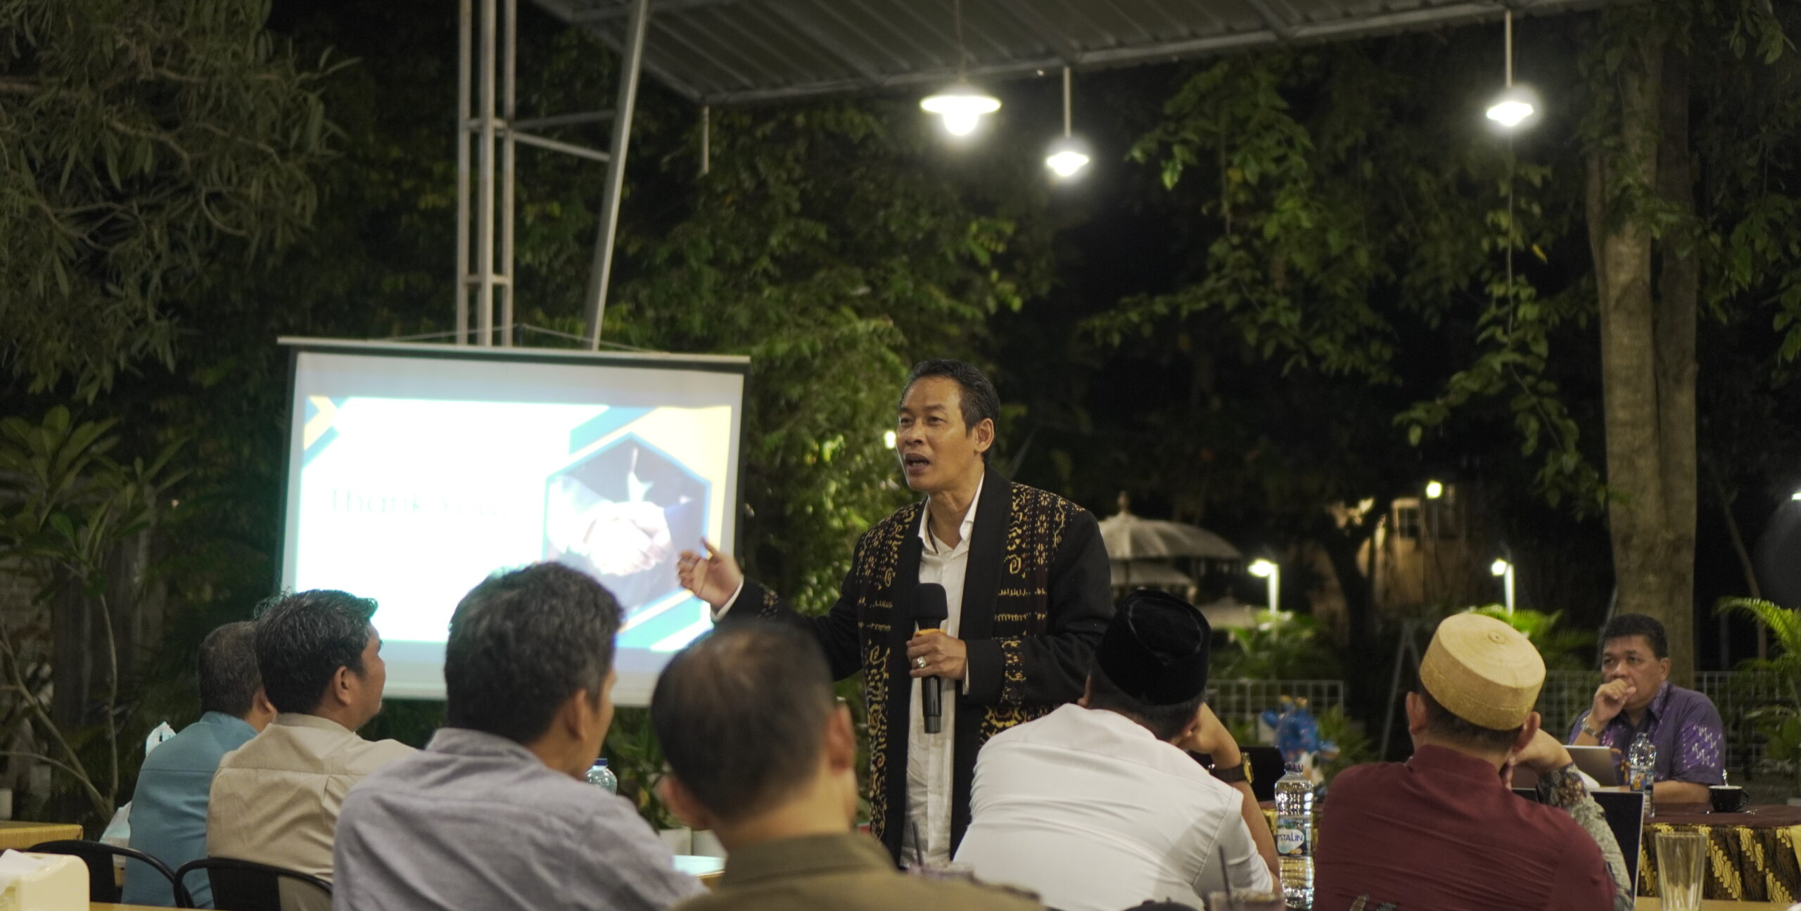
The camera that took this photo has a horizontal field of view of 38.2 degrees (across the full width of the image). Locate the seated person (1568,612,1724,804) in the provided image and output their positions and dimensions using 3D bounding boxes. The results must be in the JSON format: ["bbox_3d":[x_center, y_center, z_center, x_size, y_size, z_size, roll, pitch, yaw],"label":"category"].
[{"bbox_3d":[2.070,1.102,7.300,0.520,1.310,0.700,-3,-6,32],"label":"seated person"}]

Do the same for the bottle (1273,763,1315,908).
[{"bbox_3d":[0.638,0.620,4.220,0.064,0.237,0.064,0,-5,0],"label":"bottle"}]

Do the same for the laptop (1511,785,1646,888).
[{"bbox_3d":[1.074,0.658,4.420,0.320,0.195,0.280,-3,-6,28],"label":"laptop"}]

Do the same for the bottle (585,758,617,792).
[{"bbox_3d":[-0.586,0.706,5.100,0.064,0.226,0.064,0,-5,0],"label":"bottle"}]

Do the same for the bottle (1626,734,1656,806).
[{"bbox_3d":[1.951,0.842,6.850,0.067,0.222,0.067,0,-5,0],"label":"bottle"}]

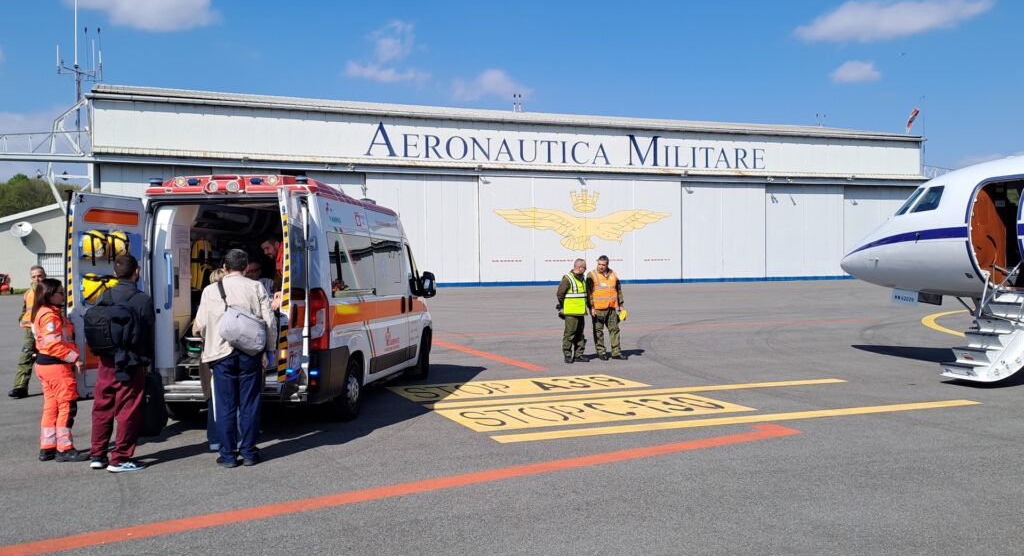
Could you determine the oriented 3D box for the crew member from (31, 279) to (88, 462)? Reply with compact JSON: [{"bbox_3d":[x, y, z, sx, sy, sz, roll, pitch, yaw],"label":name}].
[{"bbox_3d":[-3.947,0.798,6.450,0.440,1.570,0.480,-1,1,-28],"label":"crew member"}]

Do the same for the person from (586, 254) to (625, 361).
[{"bbox_3d":[1.612,0.504,12.750,0.620,1.784,0.380,-1,1,0],"label":"person"}]

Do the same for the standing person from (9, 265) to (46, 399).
[{"bbox_3d":[-6.362,0.692,9.750,0.500,1.714,0.400,0,1,9],"label":"standing person"}]

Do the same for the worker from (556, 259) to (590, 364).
[{"bbox_3d":[1.048,0.549,12.600,0.400,1.746,0.540,0,1,41],"label":"worker"}]

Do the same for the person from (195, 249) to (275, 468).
[{"bbox_3d":[-2.300,0.657,6.150,0.620,1.788,0.420,-1,1,-12],"label":"person"}]

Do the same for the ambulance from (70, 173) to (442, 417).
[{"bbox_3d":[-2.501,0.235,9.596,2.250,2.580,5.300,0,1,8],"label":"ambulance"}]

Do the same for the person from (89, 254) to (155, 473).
[{"bbox_3d":[-3.248,0.694,6.150,0.520,1.763,0.460,0,1,13],"label":"person"}]

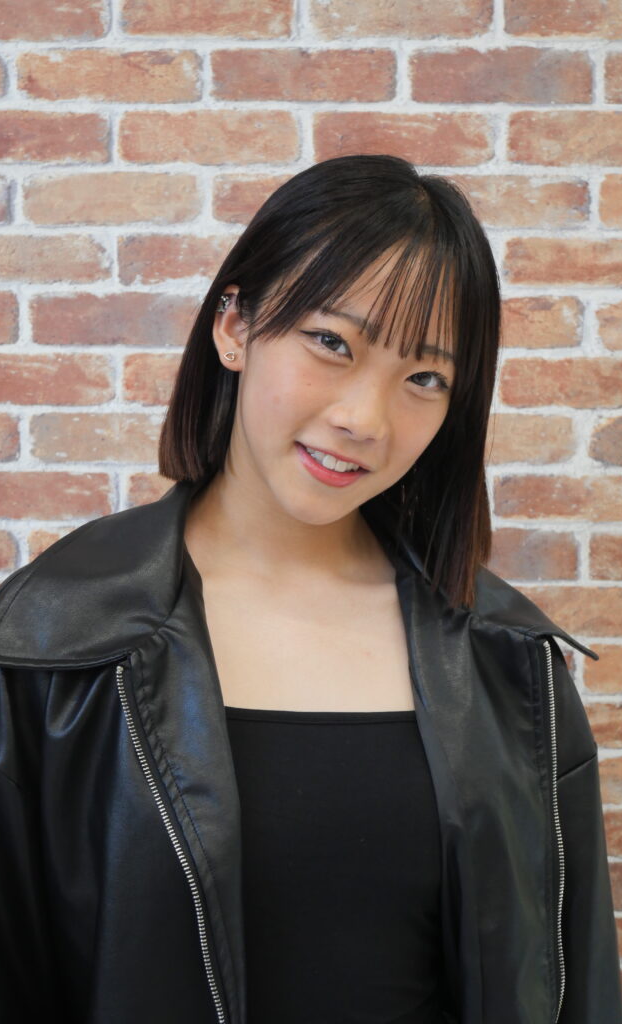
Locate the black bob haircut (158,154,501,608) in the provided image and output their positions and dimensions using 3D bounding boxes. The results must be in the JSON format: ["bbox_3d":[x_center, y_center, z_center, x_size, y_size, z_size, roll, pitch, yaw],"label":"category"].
[{"bbox_3d":[0.021,-0.095,0.800,0.220,0.272,0.215,15,5,-19],"label":"black bob haircut"}]

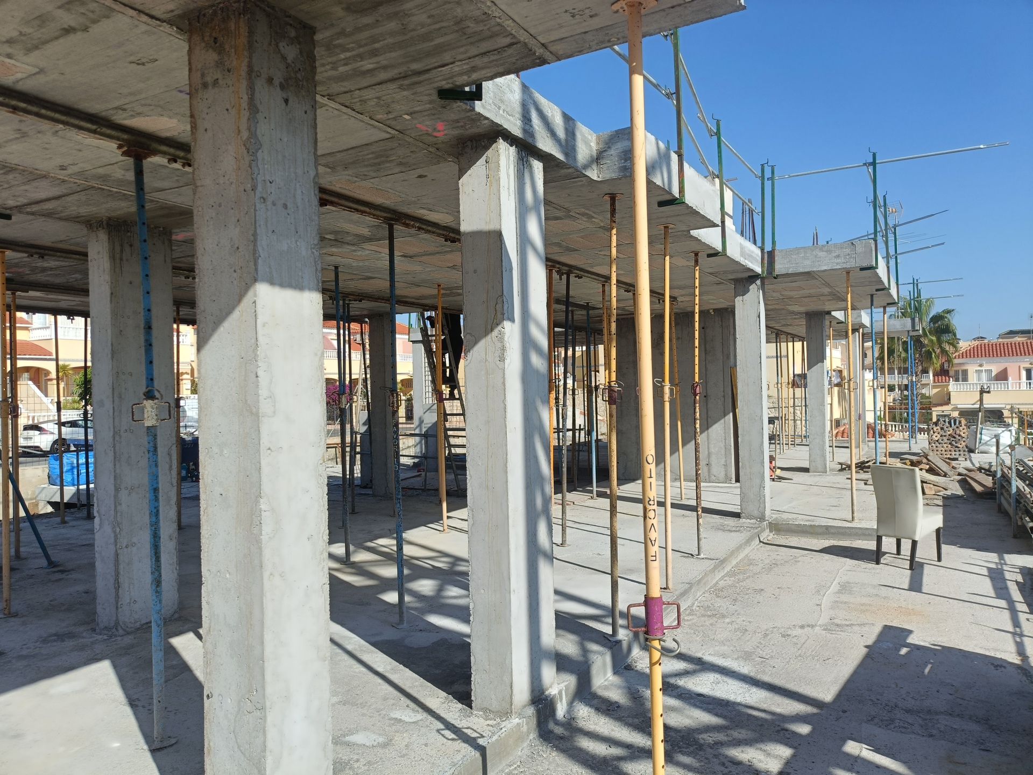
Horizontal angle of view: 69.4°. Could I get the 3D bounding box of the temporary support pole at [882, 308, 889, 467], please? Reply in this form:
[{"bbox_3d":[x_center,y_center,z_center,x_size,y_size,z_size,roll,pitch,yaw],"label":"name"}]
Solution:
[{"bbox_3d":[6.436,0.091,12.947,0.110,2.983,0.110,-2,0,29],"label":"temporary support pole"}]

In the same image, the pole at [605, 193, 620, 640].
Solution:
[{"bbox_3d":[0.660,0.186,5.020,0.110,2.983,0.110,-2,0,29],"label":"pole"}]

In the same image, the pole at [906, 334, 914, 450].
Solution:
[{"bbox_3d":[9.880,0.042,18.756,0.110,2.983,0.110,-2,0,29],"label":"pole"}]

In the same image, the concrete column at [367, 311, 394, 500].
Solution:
[{"bbox_3d":[-2.150,0.277,12.064,0.298,2.895,0.251,-2,0,30],"label":"concrete column"}]

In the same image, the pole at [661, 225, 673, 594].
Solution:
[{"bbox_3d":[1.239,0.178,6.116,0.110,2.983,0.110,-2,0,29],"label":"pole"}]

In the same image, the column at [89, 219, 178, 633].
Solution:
[{"bbox_3d":[-2.795,0.263,5.460,0.254,2.895,0.467,-2,0,30],"label":"column"}]

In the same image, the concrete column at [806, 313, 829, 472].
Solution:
[{"bbox_3d":[5.505,0.102,13.639,0.295,2.895,0.298,-2,0,30],"label":"concrete column"}]

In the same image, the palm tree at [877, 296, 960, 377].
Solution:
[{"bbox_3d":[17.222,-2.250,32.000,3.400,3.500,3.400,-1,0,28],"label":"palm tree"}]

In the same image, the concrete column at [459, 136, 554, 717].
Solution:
[{"bbox_3d":[-0.039,0.198,4.112,0.248,2.983,0.491,-2,0,29],"label":"concrete column"}]

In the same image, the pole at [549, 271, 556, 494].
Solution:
[{"bbox_3d":[0.361,0.239,7.357,0.060,2.811,0.060,-1,0,30],"label":"pole"}]

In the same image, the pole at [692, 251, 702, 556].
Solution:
[{"bbox_3d":[1.741,0.163,7.153,0.060,2.896,0.060,0,1,30],"label":"pole"}]

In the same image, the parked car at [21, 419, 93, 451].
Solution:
[{"bbox_3d":[-17.934,1.969,30.998,1.800,1.500,4.350,-2,0,29],"label":"parked car"}]

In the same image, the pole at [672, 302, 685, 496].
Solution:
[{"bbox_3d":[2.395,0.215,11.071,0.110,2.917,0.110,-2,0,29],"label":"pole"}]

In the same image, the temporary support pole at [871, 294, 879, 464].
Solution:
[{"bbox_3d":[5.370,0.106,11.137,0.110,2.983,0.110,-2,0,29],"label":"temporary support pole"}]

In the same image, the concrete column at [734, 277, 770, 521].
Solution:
[{"bbox_3d":[2.884,0.144,9.106,0.292,2.895,0.283,-2,0,30],"label":"concrete column"}]

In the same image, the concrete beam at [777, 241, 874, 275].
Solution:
[{"bbox_3d":[3.526,-1.469,8.548,1.086,0.295,0.300,-2,0,30],"label":"concrete beam"}]

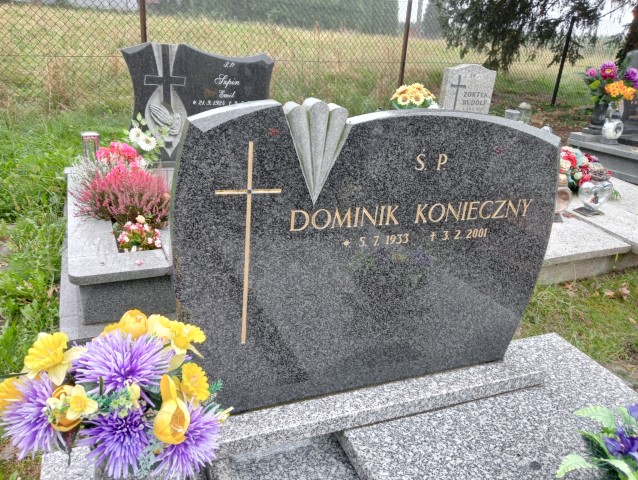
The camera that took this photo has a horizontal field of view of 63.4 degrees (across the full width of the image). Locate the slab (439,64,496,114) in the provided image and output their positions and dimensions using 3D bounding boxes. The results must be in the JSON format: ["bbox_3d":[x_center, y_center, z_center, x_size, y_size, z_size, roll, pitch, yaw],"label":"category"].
[{"bbox_3d":[1.180,-1.109,4.230,0.470,0.630,0.080,-4,24,-23],"label":"slab"}]

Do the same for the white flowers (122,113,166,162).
[{"bbox_3d":[-1.047,-0.592,3.083,0.240,0.320,0.220,-4,24,-23],"label":"white flowers"}]

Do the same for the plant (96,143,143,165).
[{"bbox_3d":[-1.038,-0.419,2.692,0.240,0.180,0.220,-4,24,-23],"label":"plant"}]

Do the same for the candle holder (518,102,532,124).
[{"bbox_3d":[1.681,-1.001,4.220,0.100,0.230,0.100,-4,24,-23],"label":"candle holder"}]

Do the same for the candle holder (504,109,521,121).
[{"bbox_3d":[1.550,-0.969,4.151,0.110,0.170,0.110,-4,24,-23],"label":"candle holder"}]

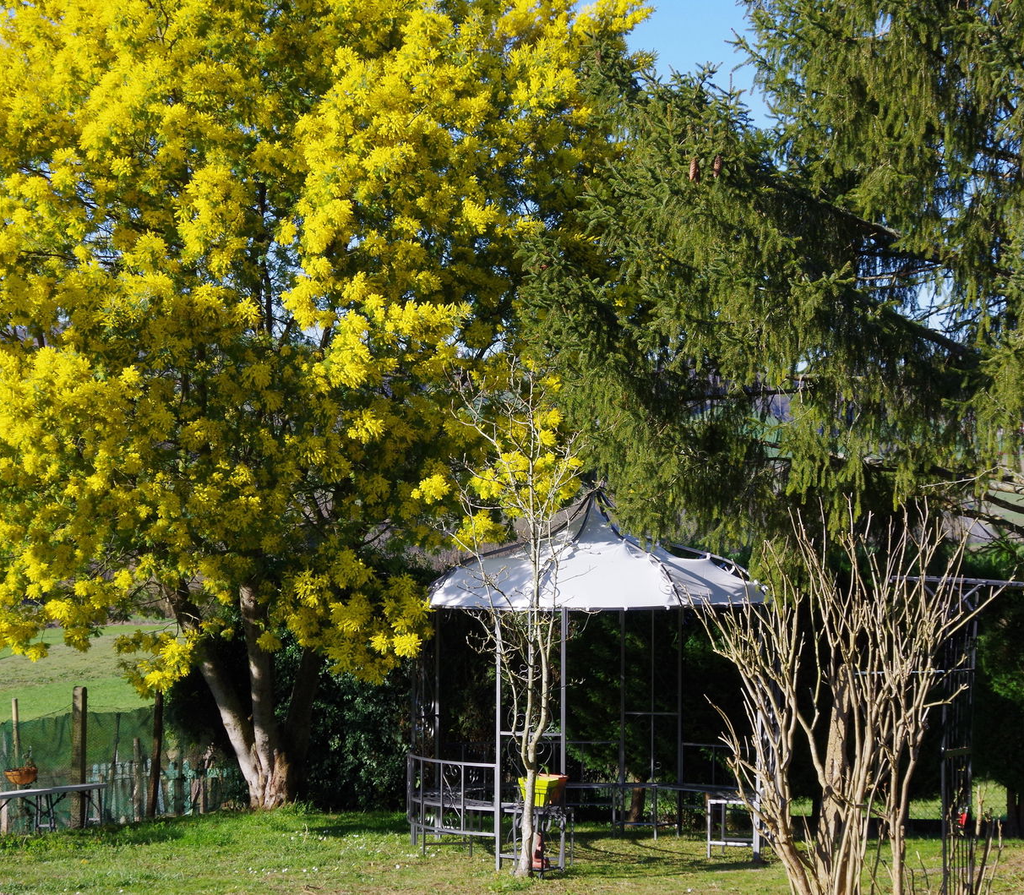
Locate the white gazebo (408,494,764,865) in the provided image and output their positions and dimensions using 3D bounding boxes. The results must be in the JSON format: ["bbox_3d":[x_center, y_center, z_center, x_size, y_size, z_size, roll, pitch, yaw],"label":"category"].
[{"bbox_3d":[0.602,1.794,22.400,2.850,2.850,2.850,0,-3,0],"label":"white gazebo"}]

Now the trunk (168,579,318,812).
[{"bbox_3d":[-2.506,2.320,26.200,1.360,2.120,0.800,0,-3,0],"label":"trunk"}]

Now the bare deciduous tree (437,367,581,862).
[{"bbox_3d":[-0.004,1.259,20.800,1.060,3.800,1.000,0,-3,0],"label":"bare deciduous tree"}]

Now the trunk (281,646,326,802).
[{"bbox_3d":[-1.969,2.606,26.400,0.410,1.450,0.360,0,-3,0],"label":"trunk"}]

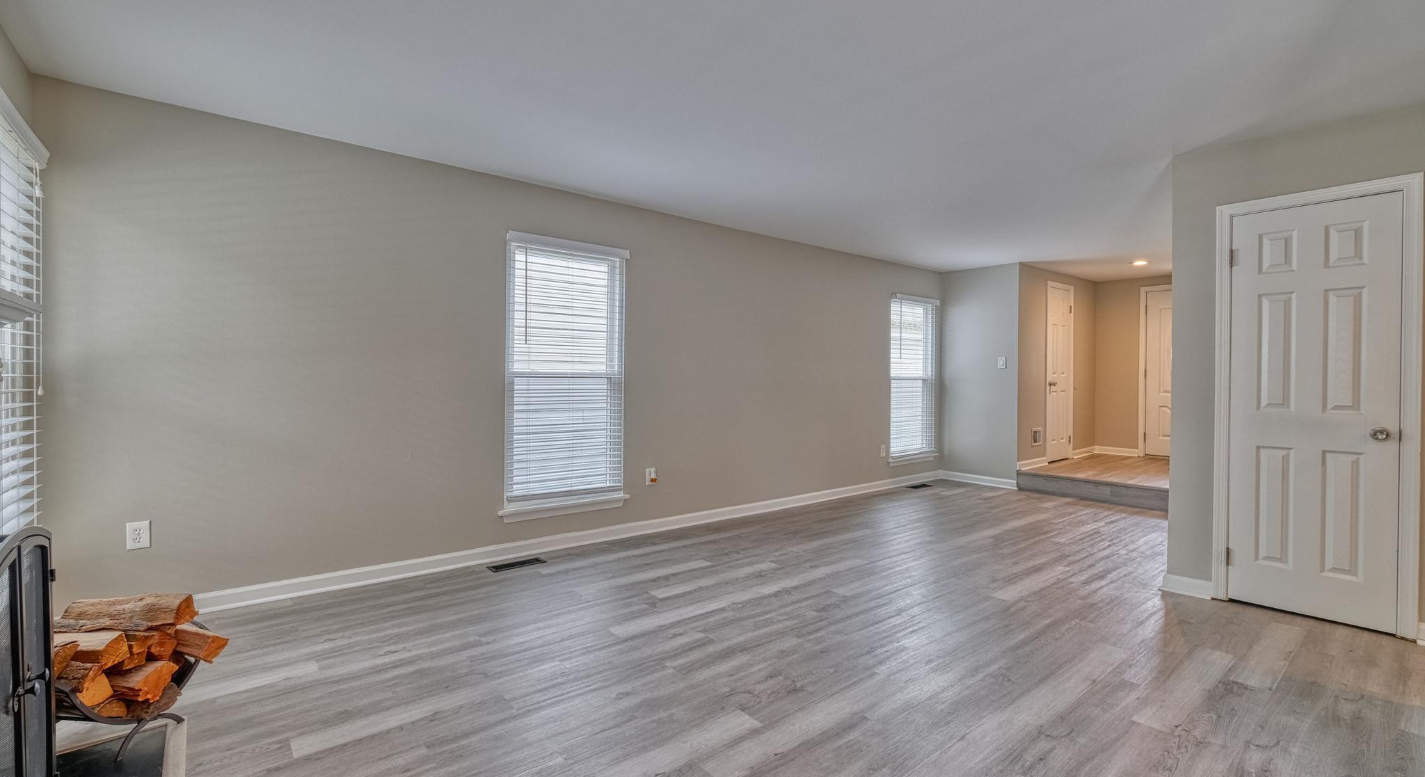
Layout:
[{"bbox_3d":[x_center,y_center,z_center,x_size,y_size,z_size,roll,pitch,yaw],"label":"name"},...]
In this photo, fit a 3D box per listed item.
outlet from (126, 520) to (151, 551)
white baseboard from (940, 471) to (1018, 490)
[{"bbox_3d":[-2.672,0.686,2.767,0.081,0.125,0.009,0,1,-38],"label":"outlet"},{"bbox_3d":[2.997,1.034,6.705,0.018,0.093,0.840,0,1,-38],"label":"white baseboard"}]

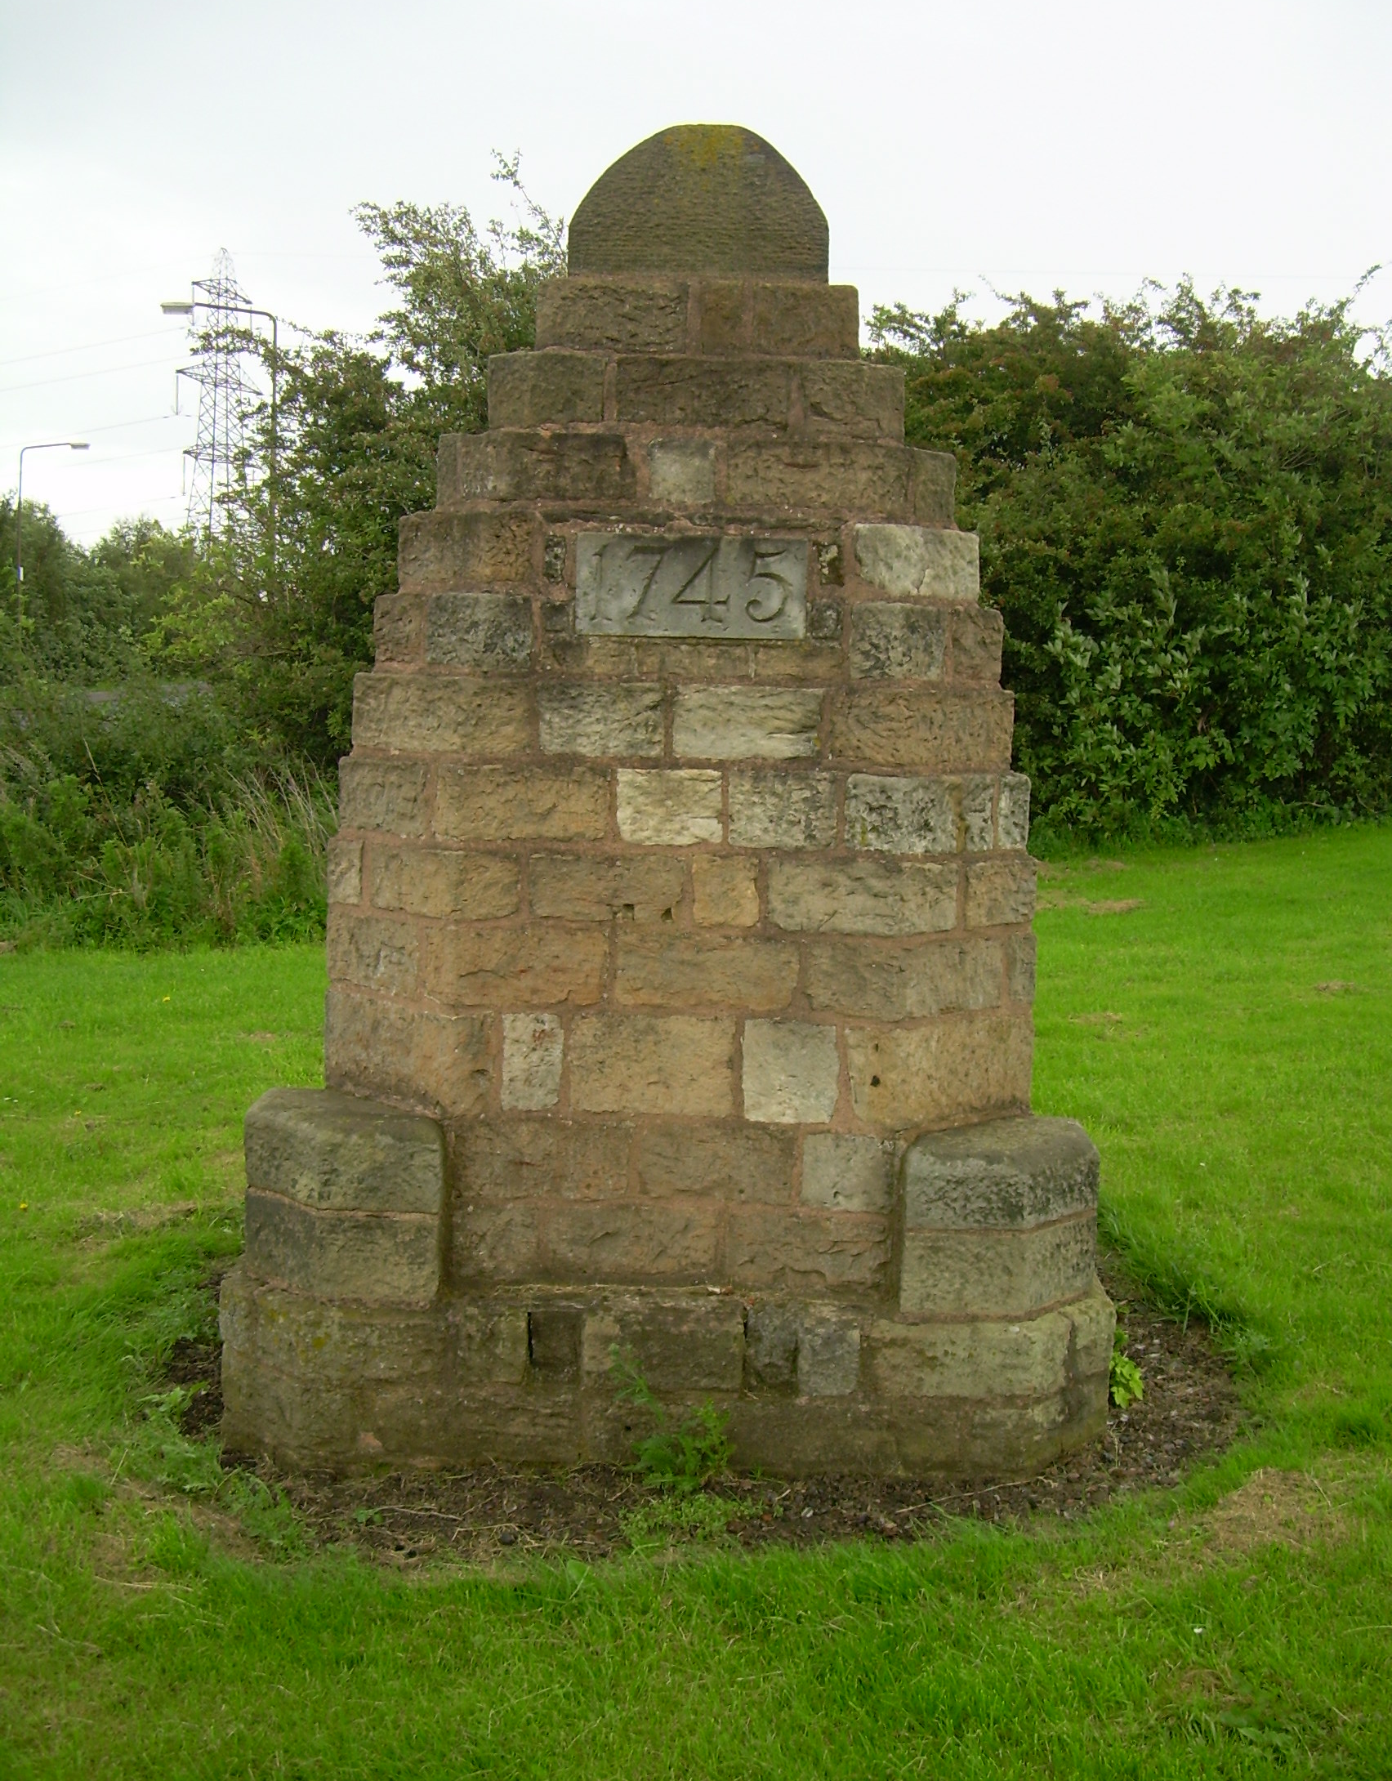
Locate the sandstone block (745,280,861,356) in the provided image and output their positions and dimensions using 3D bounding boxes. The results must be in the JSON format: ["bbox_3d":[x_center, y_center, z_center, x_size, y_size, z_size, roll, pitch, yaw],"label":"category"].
[{"bbox_3d":[0.246,-1.307,4.737,0.246,0.162,0.200,2,5,0],"label":"sandstone block"}]

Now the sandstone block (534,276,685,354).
[{"bbox_3d":[-0.179,-1.249,4.488,0.331,0.165,0.190,2,6,0],"label":"sandstone block"}]

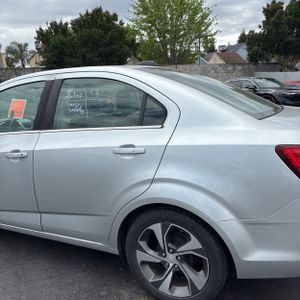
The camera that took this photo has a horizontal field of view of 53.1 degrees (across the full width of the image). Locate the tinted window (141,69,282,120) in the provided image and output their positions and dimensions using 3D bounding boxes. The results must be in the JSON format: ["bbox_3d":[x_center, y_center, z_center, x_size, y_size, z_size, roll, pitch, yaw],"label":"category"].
[{"bbox_3d":[0.539,-0.480,2.293,0.890,0.130,1.200,26,20,18],"label":"tinted window"}]

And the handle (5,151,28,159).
[{"bbox_3d":[-0.937,0.034,2.121,0.197,0.034,0.045,0,10,24],"label":"handle"}]

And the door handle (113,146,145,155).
[{"bbox_3d":[-0.120,0.006,1.744,0.197,0.034,0.045,-2,10,25],"label":"door handle"}]

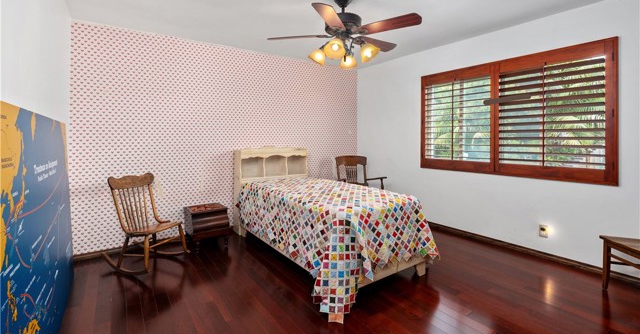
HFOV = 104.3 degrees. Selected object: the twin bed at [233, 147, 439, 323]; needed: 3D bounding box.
[{"bbox_3d":[-0.050,0.377,2.770,1.080,1.100,2.200,-3,6,-37],"label":"twin bed"}]

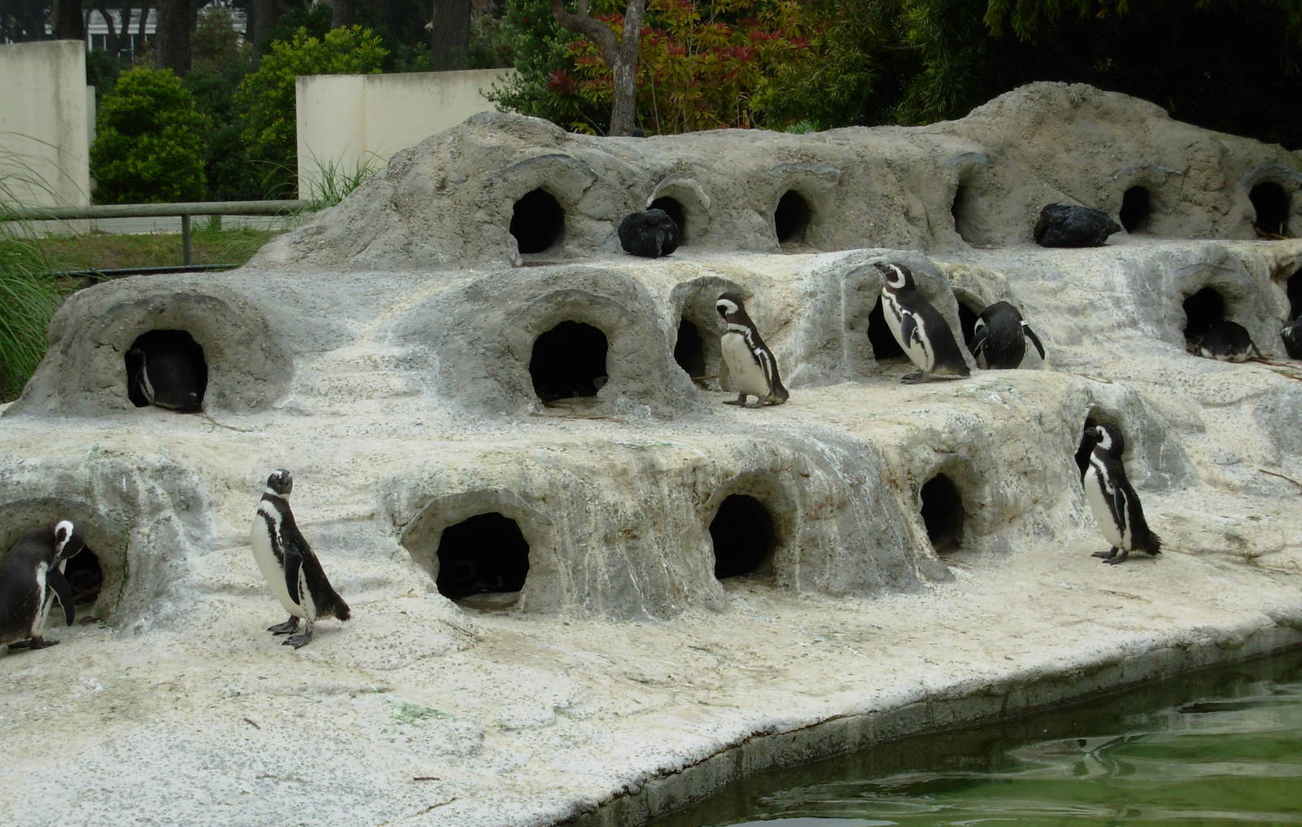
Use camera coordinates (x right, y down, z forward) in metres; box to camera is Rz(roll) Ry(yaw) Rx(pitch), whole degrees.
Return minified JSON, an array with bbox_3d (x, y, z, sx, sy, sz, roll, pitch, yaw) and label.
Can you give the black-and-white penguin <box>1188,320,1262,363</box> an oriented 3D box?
[{"bbox_3d":[3.013,-0.382,15.000,0.290,0.230,0.410,-2,4,-20],"label":"black-and-white penguin"}]

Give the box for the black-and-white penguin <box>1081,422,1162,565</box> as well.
[{"bbox_3d":[1.971,0.331,12.000,0.310,0.570,0.200,-2,5,-25],"label":"black-and-white penguin"}]

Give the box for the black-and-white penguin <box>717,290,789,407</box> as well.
[{"bbox_3d":[0.460,-0.294,13.000,0.290,0.510,0.200,-3,5,-40],"label":"black-and-white penguin"}]

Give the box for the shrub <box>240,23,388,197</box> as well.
[{"bbox_3d":[-4.047,-3.478,34.000,1.900,2.250,1.800,0,4,0],"label":"shrub"}]

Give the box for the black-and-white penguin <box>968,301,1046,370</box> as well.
[{"bbox_3d":[1.758,-0.369,14.100,0.340,0.390,0.290,-1,4,-17],"label":"black-and-white penguin"}]

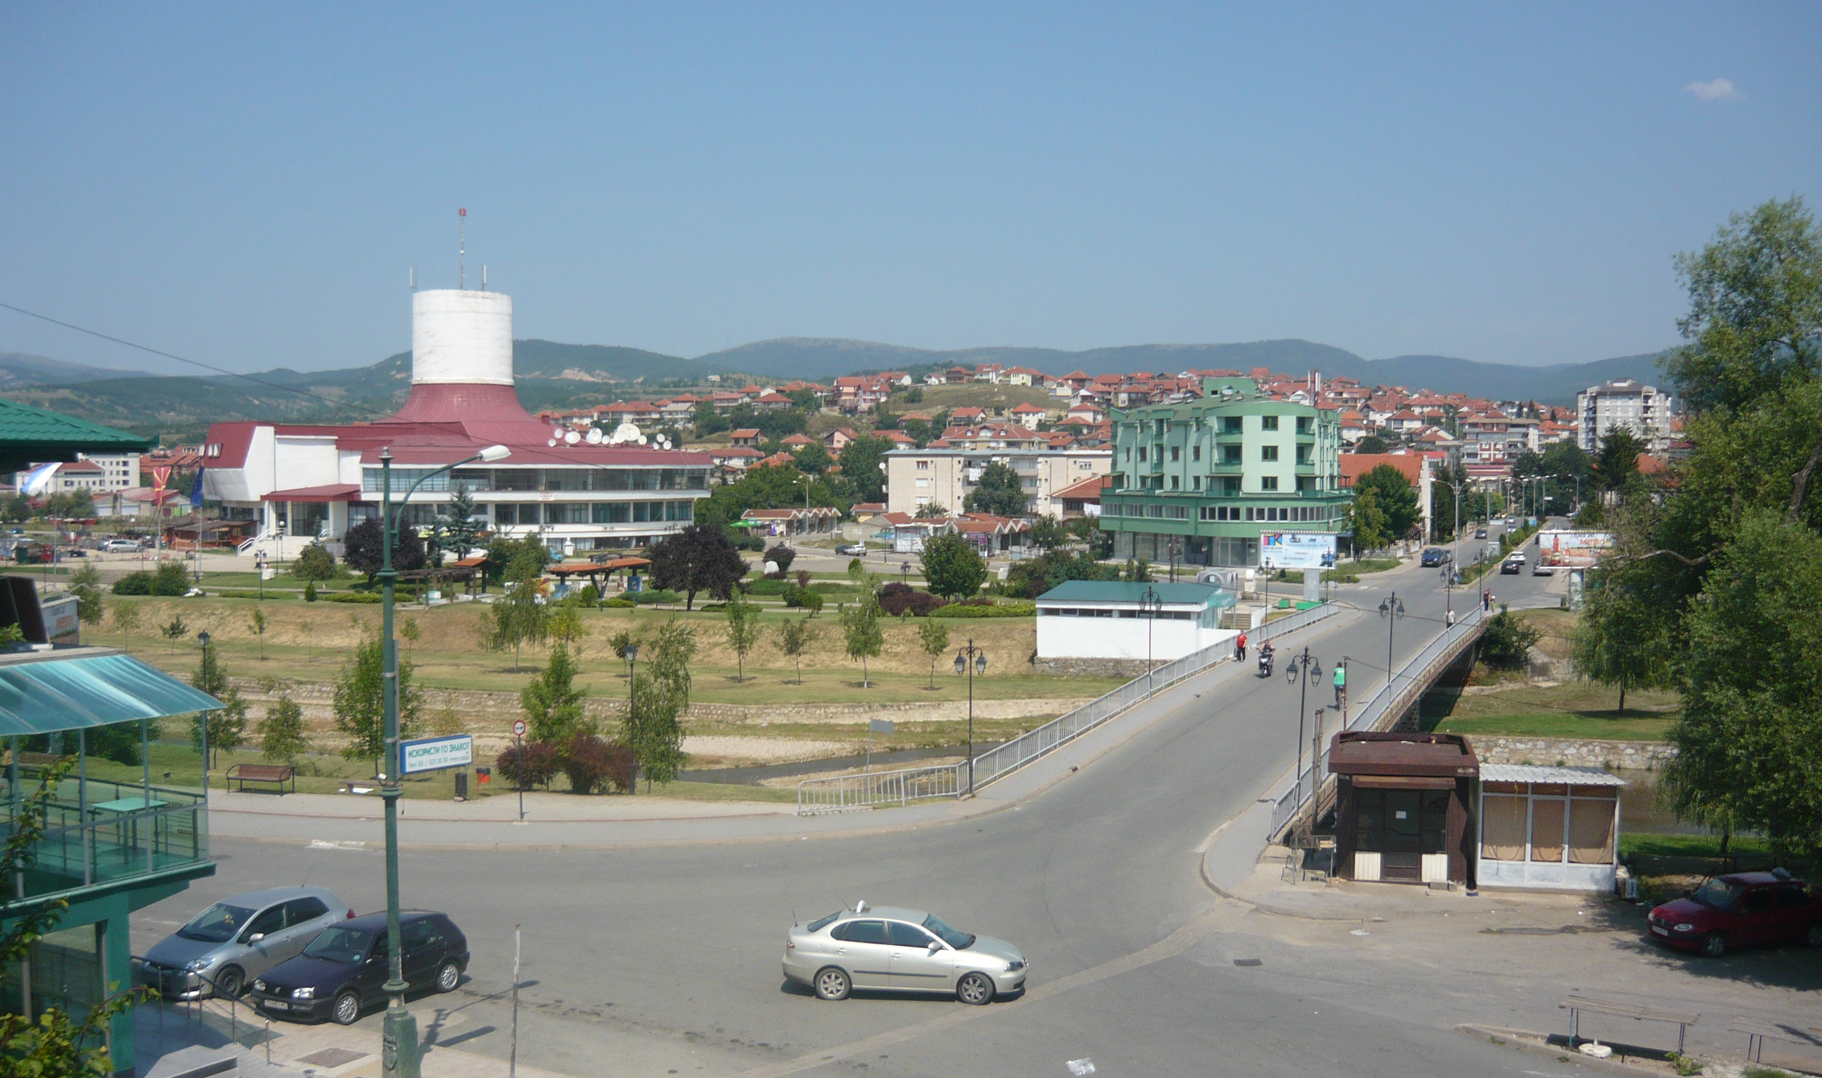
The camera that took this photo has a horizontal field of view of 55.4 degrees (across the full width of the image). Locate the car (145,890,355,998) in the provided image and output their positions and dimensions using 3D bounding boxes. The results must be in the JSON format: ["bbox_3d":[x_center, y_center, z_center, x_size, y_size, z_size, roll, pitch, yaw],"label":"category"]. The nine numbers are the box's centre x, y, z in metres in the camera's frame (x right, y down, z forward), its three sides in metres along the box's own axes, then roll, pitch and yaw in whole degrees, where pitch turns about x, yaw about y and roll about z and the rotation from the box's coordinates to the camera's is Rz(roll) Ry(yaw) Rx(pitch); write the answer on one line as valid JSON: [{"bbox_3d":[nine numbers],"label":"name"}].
[{"bbox_3d":[-13.084,7.893,34.344,1.760,1.510,4.220,1,2,25],"label":"car"}]

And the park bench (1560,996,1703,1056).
[{"bbox_3d":[11.401,7.789,27.563,1.950,0.600,0.630,2,3,29],"label":"park bench"}]

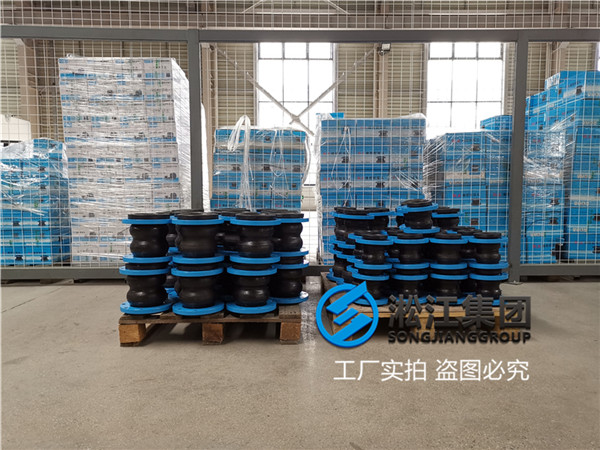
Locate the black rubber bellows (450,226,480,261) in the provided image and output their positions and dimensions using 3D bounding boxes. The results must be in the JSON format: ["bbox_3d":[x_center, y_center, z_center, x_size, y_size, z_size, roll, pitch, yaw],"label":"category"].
[{"bbox_3d":[0.936,0.121,2.581,0.192,0.176,0.192,0,4,-1],"label":"black rubber bellows"}]

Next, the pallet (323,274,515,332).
[{"bbox_3d":[0.586,0.441,2.755,0.880,0.134,1.090,0,4,-1],"label":"pallet"}]

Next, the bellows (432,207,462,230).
[{"bbox_3d":[1.009,0.013,3.212,0.240,0.248,0.240,0,5,0],"label":"bellows"}]

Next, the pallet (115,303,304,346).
[{"bbox_3d":[-0.464,0.499,2.885,0.910,0.150,1.016,0,5,-1],"label":"pallet"}]

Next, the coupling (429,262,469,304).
[{"bbox_3d":[0.755,0.312,2.392,0.192,0.176,0.192,0,4,-1],"label":"coupling"}]

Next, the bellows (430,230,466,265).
[{"bbox_3d":[0.819,0.152,2.565,0.206,0.191,0.206,0,5,0],"label":"bellows"}]

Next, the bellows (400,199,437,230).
[{"bbox_3d":[0.702,-0.044,2.726,0.206,0.191,0.206,-5,7,0],"label":"bellows"}]

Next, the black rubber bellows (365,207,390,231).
[{"bbox_3d":[0.561,0.002,3.387,0.240,0.248,0.240,0,5,0],"label":"black rubber bellows"}]

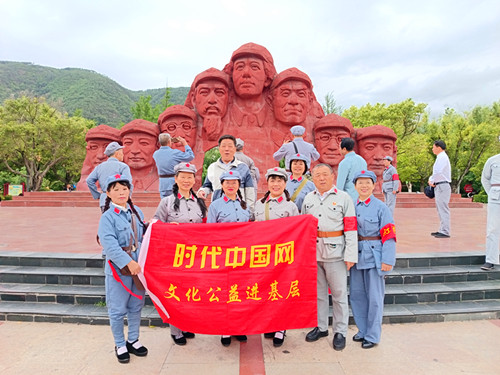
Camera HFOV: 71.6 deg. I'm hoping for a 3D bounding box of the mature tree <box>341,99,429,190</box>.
[{"bbox_3d":[8.550,-2.600,22.000,5.700,6.200,5.400,0,1,0],"label":"mature tree"}]

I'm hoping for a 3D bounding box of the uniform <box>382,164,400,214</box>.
[{"bbox_3d":[3.700,0.110,9.030,0.310,1.400,0.470,0,2,-16],"label":"uniform"}]

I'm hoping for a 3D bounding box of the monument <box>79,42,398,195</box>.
[{"bbox_3d":[-0.500,-3.250,16.300,14.800,6.900,3.600,0,1,0],"label":"monument"}]

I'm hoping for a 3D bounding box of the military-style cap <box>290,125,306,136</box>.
[{"bbox_3d":[0.700,-0.820,5.030,0.230,0.140,0.270,0,10,0],"label":"military-style cap"}]

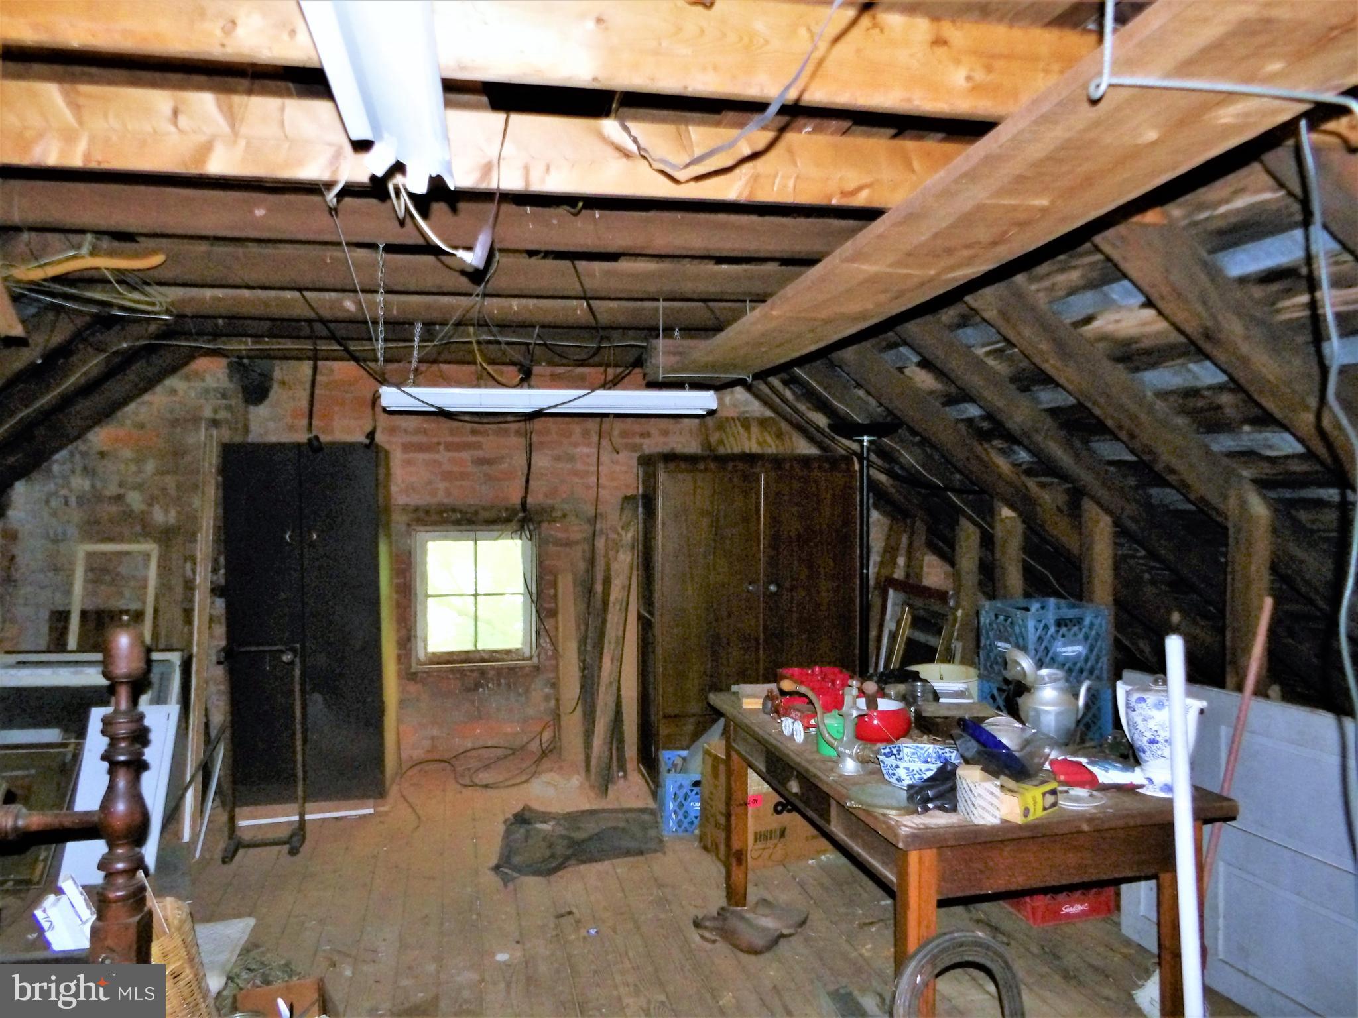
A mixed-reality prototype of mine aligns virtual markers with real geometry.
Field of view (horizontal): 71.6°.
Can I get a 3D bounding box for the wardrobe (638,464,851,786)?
[{"bbox_3d":[0.347,0.580,5.011,1.032,1.715,0.610,-1,3,-11],"label":"wardrobe"}]

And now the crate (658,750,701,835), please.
[{"bbox_3d":[0.083,1.332,4.450,0.330,0.278,0.335,-1,3,-7],"label":"crate"}]

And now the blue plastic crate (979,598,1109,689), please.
[{"bbox_3d":[1.369,0.512,3.567,0.330,0.280,0.325,-1,3,-17],"label":"blue plastic crate"}]

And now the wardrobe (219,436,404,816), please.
[{"bbox_3d":[-1.879,0.569,4.882,0.725,1.790,0.420,-1,3,-7],"label":"wardrobe"}]

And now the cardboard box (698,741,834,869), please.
[{"bbox_3d":[0.393,1.258,4.124,0.510,0.455,0.310,-2,3,-25],"label":"cardboard box"}]

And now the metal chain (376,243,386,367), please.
[{"bbox_3d":[-0.699,-0.479,2.208,0.016,0.310,0.016,-1,3,-13],"label":"metal chain"}]

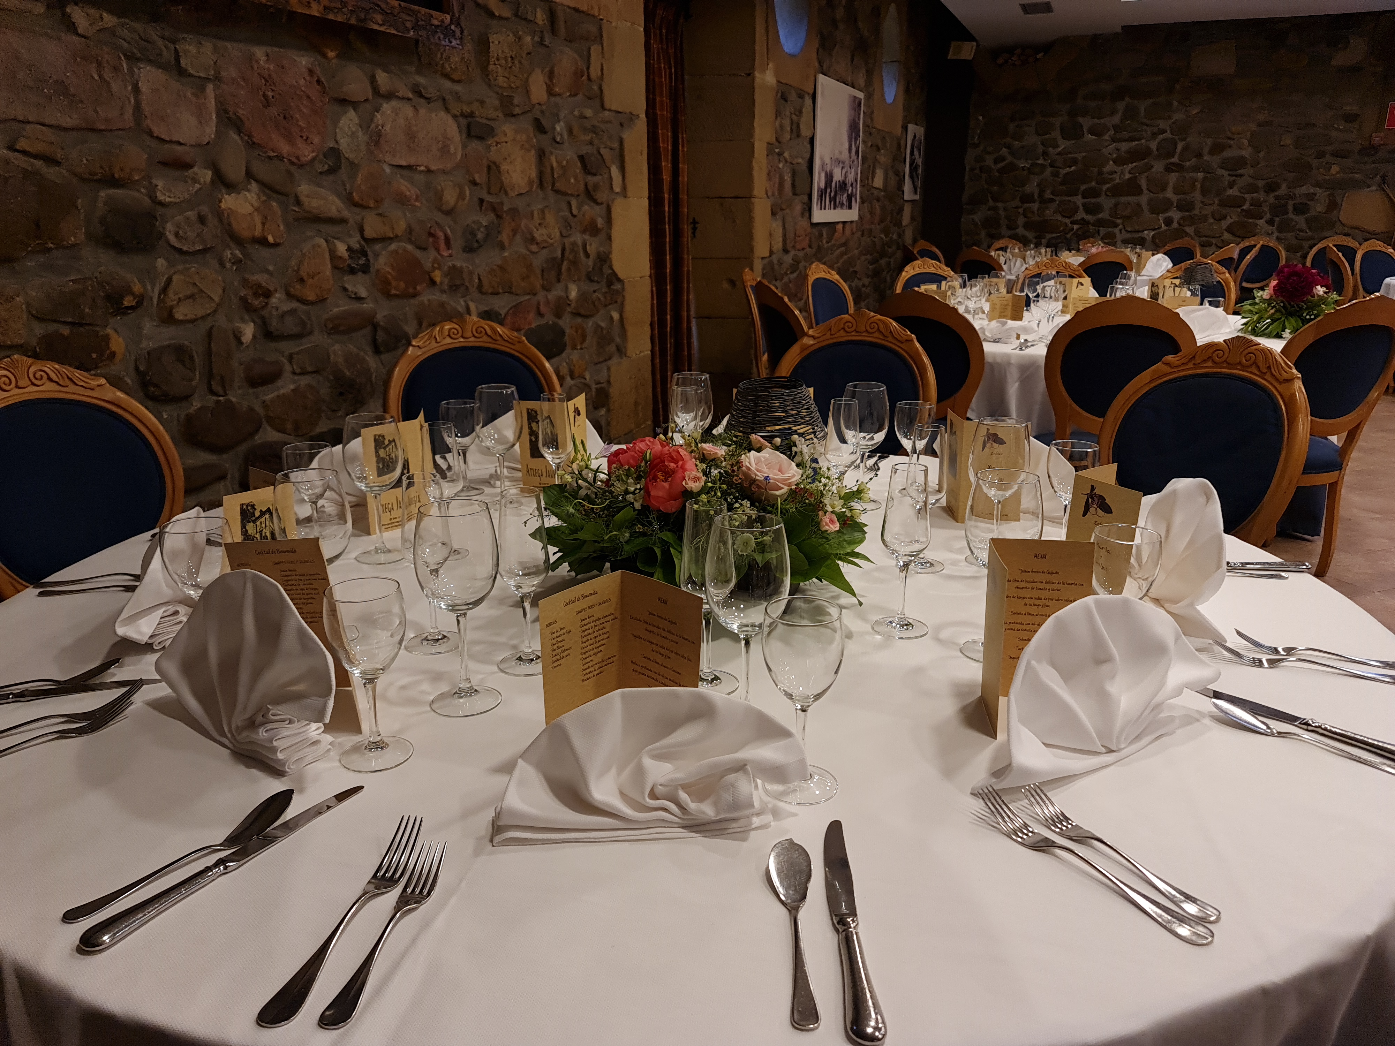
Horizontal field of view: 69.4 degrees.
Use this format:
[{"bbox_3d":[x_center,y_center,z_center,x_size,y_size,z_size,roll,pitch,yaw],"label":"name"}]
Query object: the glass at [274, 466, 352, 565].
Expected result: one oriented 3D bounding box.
[{"bbox_3d":[-0.419,0.046,1.112,0.078,0.204,0.078,0,17,0],"label":"glass"}]

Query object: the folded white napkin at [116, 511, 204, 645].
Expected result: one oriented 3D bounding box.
[{"bbox_3d":[-0.630,0.056,1.235,0.130,0.145,0.180,-5,18,-16],"label":"folded white napkin"}]

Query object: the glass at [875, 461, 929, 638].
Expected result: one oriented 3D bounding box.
[{"bbox_3d":[0.241,0.032,1.171,0.067,0.198,0.067,0,17,0],"label":"glass"}]

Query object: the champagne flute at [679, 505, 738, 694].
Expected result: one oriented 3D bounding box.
[{"bbox_3d":[0.011,0.077,1.082,0.066,0.200,0.066,0,17,0],"label":"champagne flute"}]

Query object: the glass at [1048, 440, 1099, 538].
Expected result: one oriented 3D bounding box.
[{"bbox_3d":[0.535,-0.032,1.449,0.068,0.161,0.068,0,17,0],"label":"glass"}]

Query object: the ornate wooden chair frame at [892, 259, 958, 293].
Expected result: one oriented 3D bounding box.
[{"bbox_3d":[1.585,-1.207,6.592,0.490,0.975,0.550,-5,17,-17],"label":"ornate wooden chair frame"}]

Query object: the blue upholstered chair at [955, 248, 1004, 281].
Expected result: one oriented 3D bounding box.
[{"bbox_3d":[2.530,-2.002,9.113,0.490,0.980,0.560,10,19,28],"label":"blue upholstered chair"}]

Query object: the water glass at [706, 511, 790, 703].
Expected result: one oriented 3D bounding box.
[{"bbox_3d":[0.050,0.098,0.991,0.081,0.212,0.081,0,17,0],"label":"water glass"}]

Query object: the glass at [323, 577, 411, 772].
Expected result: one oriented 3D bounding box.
[{"bbox_3d":[-0.303,0.140,0.936,0.072,0.167,0.072,0,17,0],"label":"glass"}]

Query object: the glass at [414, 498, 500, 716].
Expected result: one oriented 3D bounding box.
[{"bbox_3d":[-0.243,0.087,1.032,0.081,0.212,0.081,0,17,0],"label":"glass"}]

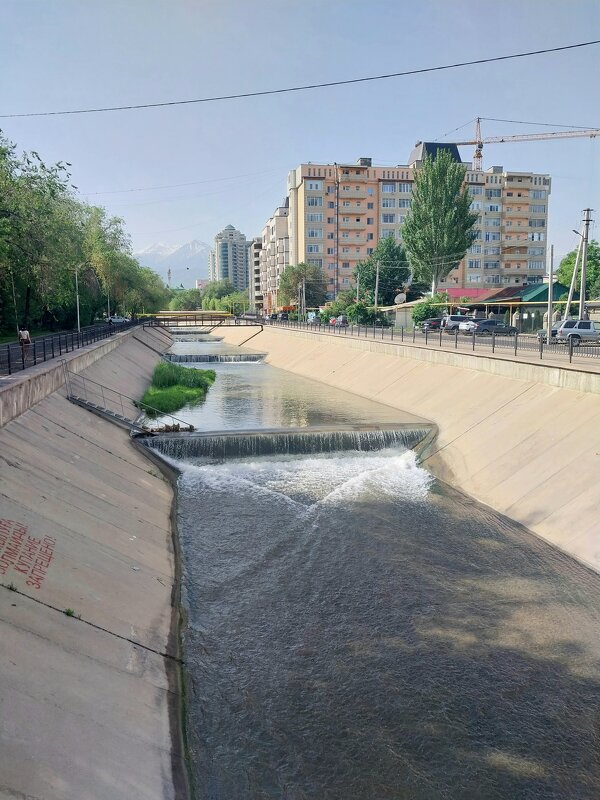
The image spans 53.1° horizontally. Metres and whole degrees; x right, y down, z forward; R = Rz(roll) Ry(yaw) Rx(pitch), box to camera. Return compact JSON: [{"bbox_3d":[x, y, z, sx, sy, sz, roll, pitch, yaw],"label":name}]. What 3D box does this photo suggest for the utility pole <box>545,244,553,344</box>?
[{"bbox_3d":[17.173,-7.150,41.058,0.270,6.720,0.270,-2,8,-12],"label":"utility pole"}]

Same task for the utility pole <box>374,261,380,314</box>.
[{"bbox_3d":[10.023,-13.513,77.932,0.320,8.700,0.320,-2,8,-12],"label":"utility pole"}]

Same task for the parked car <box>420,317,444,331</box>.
[{"bbox_3d":[14.974,-7.924,63.741,4.600,1.540,1.850,-6,9,-35],"label":"parked car"}]

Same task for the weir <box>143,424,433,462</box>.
[{"bbox_3d":[-0.657,2.371,30.150,14.600,1.600,1.900,-1,7,-4],"label":"weir"}]

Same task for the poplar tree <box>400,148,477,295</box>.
[{"bbox_3d":[18.233,-20.923,79.010,9.800,22.600,9.800,-1,7,0],"label":"poplar tree"}]

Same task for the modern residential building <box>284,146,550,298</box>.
[{"bbox_3d":[25.607,-35.260,132.470,56.000,36.600,15.500,-3,8,-16],"label":"modern residential building"}]

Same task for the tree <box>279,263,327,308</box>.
[{"bbox_3d":[0.390,-17.626,100.572,8.000,10.300,8.000,-1,7,0],"label":"tree"}]

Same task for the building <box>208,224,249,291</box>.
[{"bbox_3d":[-59.789,-110.236,509.963,29.000,70.000,28.000,-2,8,-12],"label":"building"}]

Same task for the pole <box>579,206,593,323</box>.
[{"bbox_3d":[20.433,-8.807,42.969,0.650,9.500,0.400,-2,8,-12],"label":"pole"}]

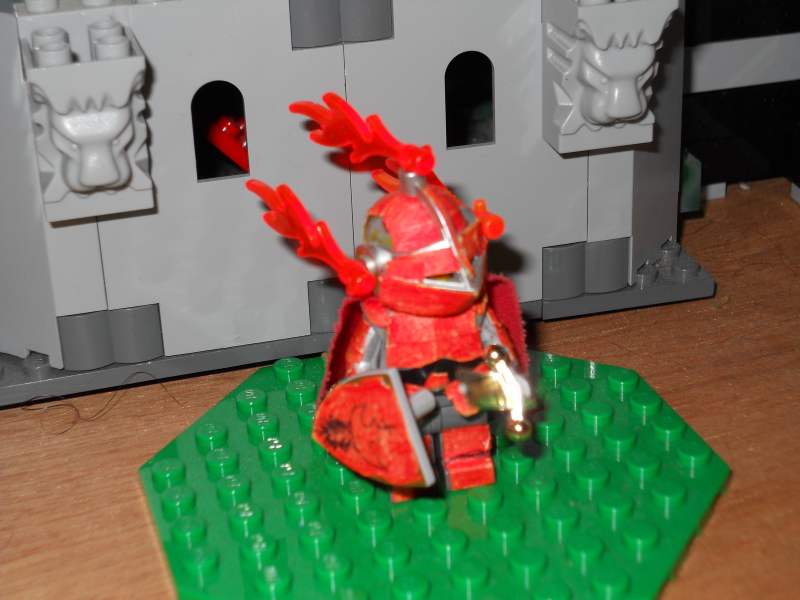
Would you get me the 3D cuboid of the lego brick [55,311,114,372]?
[{"bbox_3d":[-0.050,0.005,0.262,0.008,0.010,0.008,-8,25,-13],"label":"lego brick"}]

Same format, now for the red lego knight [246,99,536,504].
[{"bbox_3d":[0.002,0.002,0.221,0.037,0.056,0.029,-10,27,-15],"label":"red lego knight"}]

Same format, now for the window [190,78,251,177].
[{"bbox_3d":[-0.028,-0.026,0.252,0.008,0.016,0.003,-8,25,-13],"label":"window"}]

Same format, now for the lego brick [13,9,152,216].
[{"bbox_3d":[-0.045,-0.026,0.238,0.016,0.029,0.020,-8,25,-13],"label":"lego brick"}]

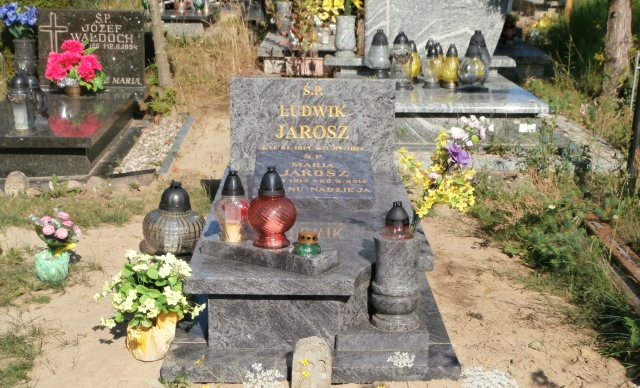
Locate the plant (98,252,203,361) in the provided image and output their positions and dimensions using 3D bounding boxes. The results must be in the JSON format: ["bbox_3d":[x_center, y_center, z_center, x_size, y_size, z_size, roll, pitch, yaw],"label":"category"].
[{"bbox_3d":[-0.605,0.388,3.761,0.390,0.385,0.350,0,12,0],"label":"plant"}]

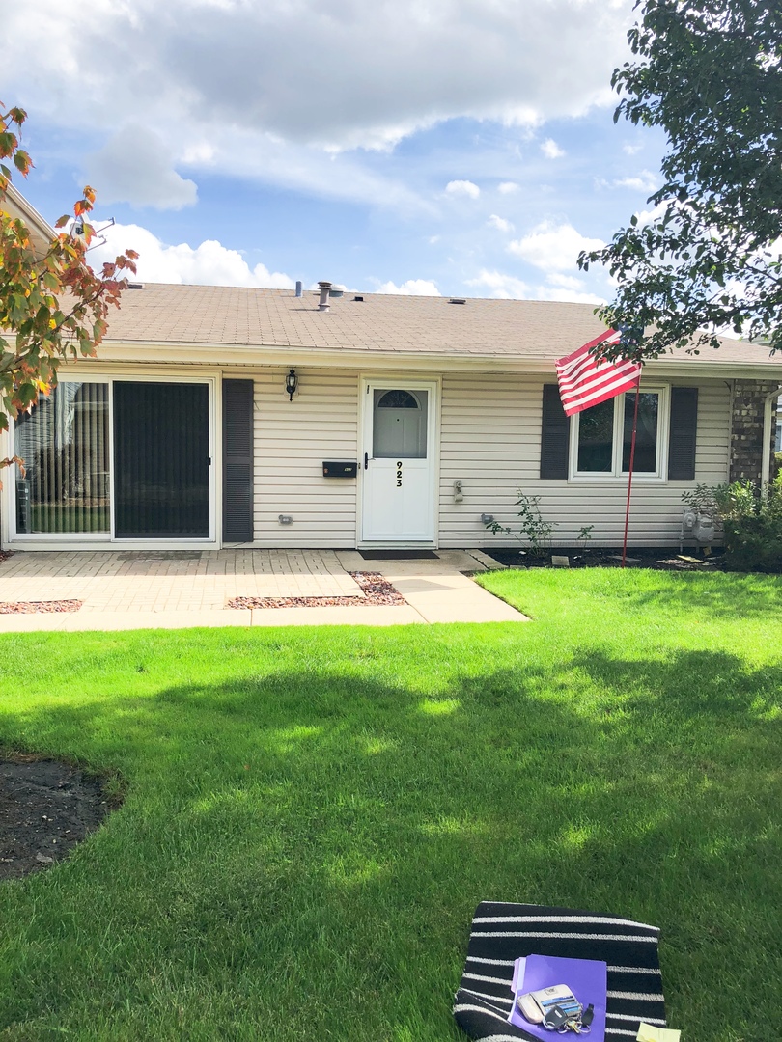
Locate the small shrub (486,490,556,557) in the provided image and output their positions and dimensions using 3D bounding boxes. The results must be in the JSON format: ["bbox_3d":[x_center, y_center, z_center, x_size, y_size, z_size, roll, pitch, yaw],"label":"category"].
[{"bbox_3d":[1.609,0.018,10.450,0.880,0.820,0.650,0,5,-9],"label":"small shrub"}]

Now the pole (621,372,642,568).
[{"bbox_3d":[2.759,-0.775,9.590,0.030,2.643,0.030,3,5,-9],"label":"pole"}]

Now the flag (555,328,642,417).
[{"bbox_3d":[2.441,-1.787,9.850,1.080,1.100,0.350,2,5,12],"label":"flag"}]

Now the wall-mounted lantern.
[{"bbox_3d":[-1.217,-1.674,10.374,0.142,0.412,0.190,0,5,-9],"label":"wall-mounted lantern"}]

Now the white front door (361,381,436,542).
[{"bbox_3d":[0.112,-0.753,10.775,0.938,2.061,0.080,0,5,-9],"label":"white front door"}]

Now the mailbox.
[{"bbox_3d":[-0.637,-0.642,10.594,0.428,0.188,0.120,0,5,-9],"label":"mailbox"}]

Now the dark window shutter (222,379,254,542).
[{"bbox_3d":[-1.889,-0.733,10.439,0.367,2.003,0.045,0,5,-9],"label":"dark window shutter"}]

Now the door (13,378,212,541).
[{"bbox_3d":[-3.352,-0.735,10.227,2.371,1.985,0.100,0,5,-9],"label":"door"}]

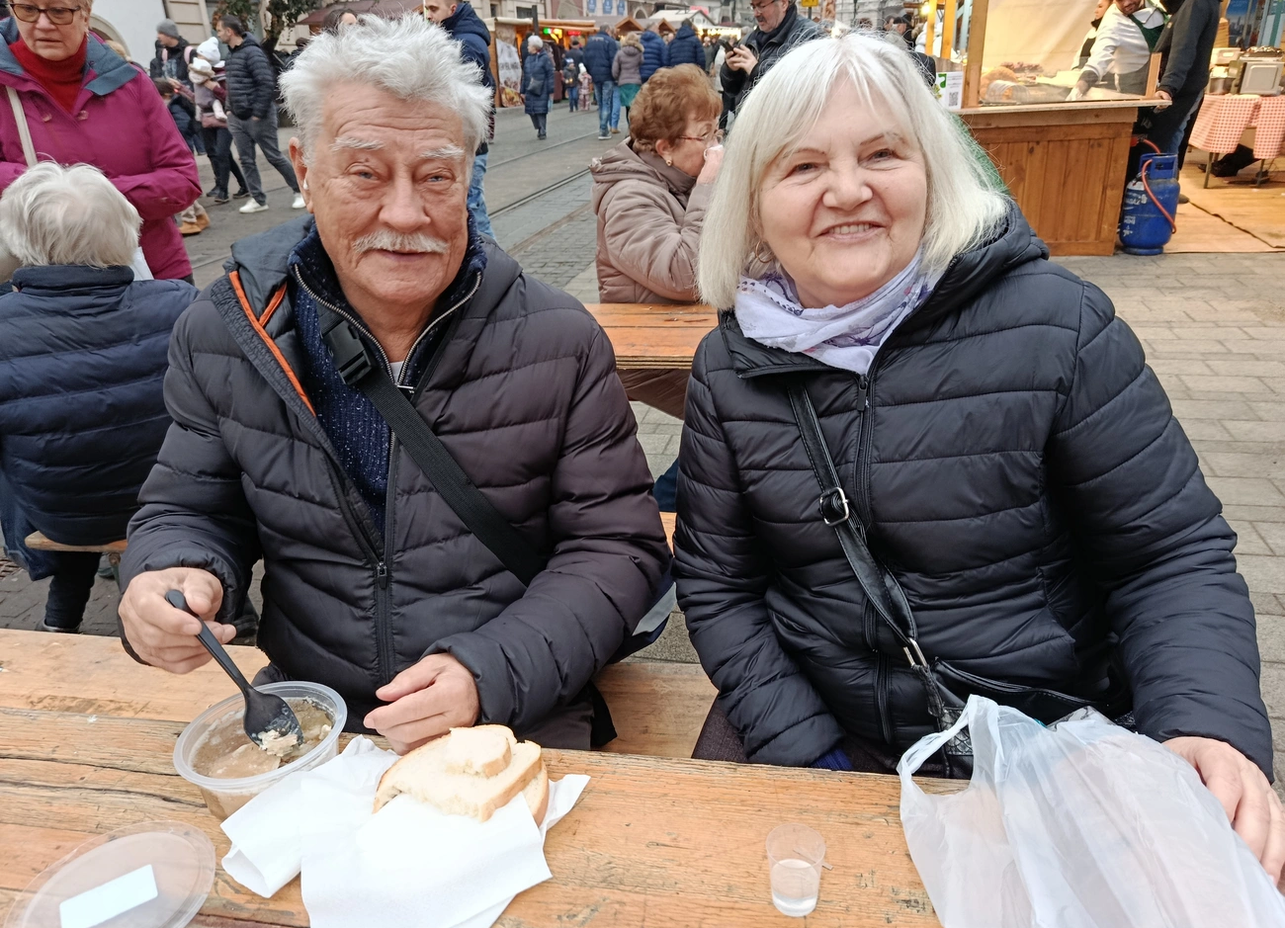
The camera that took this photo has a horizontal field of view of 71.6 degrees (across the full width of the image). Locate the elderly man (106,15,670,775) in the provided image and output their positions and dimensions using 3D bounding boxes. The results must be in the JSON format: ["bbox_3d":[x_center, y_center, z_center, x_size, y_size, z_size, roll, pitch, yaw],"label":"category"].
[{"bbox_3d":[-0.250,0.202,0.977,0.570,1.270,0.660,-5,24,-8],"label":"elderly man"}]

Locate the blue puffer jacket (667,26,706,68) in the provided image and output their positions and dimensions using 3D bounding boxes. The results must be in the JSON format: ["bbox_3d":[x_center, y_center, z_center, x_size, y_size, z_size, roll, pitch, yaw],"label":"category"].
[{"bbox_3d":[0.706,-6.584,14.235,0.580,0.800,0.380,-1,24,3],"label":"blue puffer jacket"}]

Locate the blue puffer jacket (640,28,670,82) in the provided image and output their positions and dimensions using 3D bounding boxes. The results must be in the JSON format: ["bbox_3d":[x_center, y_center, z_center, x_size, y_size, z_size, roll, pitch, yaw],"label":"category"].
[{"bbox_3d":[0.162,-6.912,15.091,0.570,0.800,0.360,0,24,5],"label":"blue puffer jacket"}]

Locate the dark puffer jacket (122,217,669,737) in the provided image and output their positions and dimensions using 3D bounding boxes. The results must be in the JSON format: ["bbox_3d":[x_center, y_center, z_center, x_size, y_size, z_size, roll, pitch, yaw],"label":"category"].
[{"bbox_3d":[-0.256,0.070,0.978,0.570,0.640,0.480,-5,24,-8],"label":"dark puffer jacket"}]

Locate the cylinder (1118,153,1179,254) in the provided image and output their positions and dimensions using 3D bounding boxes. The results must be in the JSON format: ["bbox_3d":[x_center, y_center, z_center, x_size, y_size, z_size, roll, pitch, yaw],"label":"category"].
[{"bbox_3d":[3.332,-1.709,5.855,0.300,0.600,0.300,5,25,15],"label":"cylinder"}]

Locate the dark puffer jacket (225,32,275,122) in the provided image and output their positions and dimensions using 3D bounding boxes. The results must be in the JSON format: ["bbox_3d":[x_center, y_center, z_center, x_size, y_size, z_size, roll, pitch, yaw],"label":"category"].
[{"bbox_3d":[-3.741,-3.703,8.502,0.350,0.780,0.500,-17,28,-31],"label":"dark puffer jacket"}]

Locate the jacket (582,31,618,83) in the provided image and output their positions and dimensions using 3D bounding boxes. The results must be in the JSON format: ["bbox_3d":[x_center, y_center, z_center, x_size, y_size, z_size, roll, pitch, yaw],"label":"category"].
[{"bbox_3d":[-0.723,-6.885,15.088,0.580,0.800,0.360,0,24,5],"label":"jacket"}]

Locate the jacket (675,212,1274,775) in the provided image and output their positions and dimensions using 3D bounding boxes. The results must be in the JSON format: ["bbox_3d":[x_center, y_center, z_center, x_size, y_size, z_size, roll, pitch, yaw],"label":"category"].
[{"bbox_3d":[0.290,0.084,0.891,0.550,0.630,0.480,6,25,18],"label":"jacket"}]

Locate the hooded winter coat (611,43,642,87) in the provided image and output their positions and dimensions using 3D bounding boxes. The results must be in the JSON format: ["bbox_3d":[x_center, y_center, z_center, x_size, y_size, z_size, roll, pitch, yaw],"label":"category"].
[{"bbox_3d":[-0.244,-6.703,14.966,0.500,0.660,0.340,4,24,13],"label":"hooded winter coat"}]

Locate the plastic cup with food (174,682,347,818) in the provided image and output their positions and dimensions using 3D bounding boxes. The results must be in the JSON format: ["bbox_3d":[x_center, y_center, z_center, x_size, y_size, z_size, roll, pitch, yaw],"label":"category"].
[{"bbox_3d":[-0.279,0.226,0.672,0.114,0.065,0.114,-2,24,1],"label":"plastic cup with food"}]

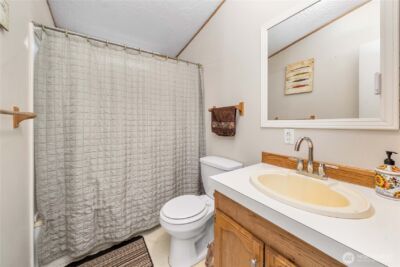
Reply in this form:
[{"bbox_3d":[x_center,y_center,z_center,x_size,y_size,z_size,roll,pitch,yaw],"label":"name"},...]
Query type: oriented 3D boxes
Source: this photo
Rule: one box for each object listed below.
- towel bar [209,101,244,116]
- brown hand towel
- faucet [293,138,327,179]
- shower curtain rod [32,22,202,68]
[{"bbox_3d":[0.246,-0.242,1.397,0.090,0.135,0.470,0,1,-31],"label":"towel bar"},{"bbox_3d":[0.233,-0.128,1.363,0.065,0.275,0.360,0,1,-31],"label":"brown hand towel"},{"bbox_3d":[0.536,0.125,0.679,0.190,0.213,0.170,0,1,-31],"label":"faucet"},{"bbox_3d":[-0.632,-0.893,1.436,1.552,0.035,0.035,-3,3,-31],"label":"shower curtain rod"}]

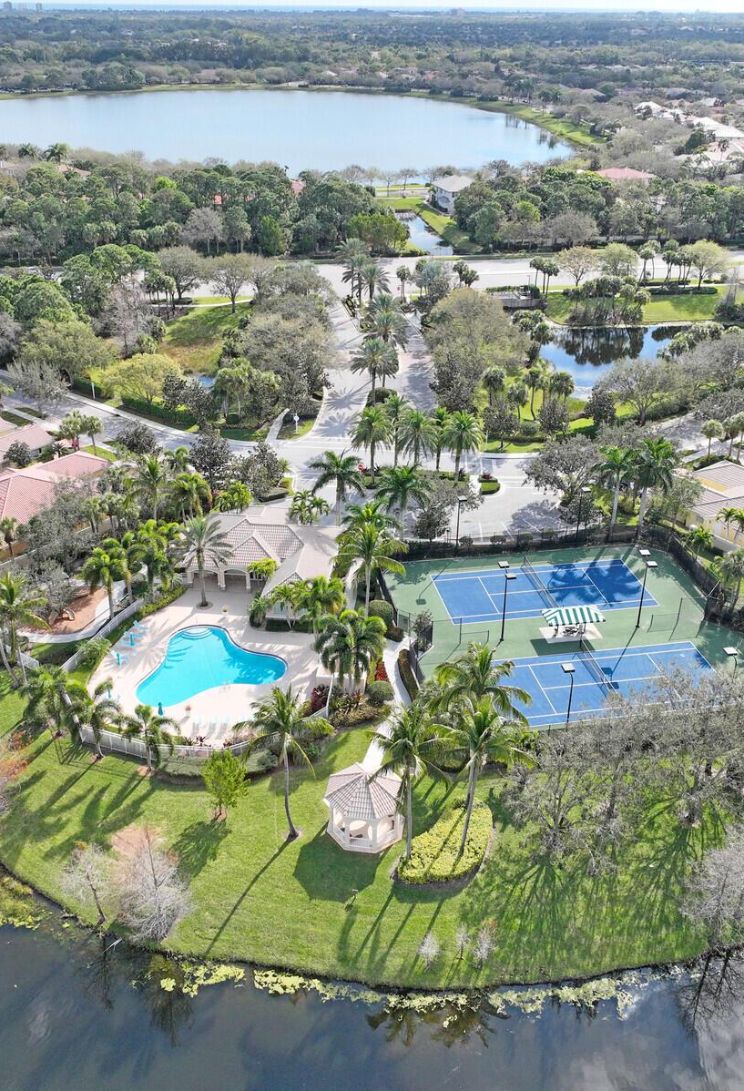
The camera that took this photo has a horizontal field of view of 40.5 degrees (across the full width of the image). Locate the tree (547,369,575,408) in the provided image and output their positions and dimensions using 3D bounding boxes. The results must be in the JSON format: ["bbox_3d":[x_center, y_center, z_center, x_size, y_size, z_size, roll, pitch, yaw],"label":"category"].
[{"bbox_3d":[31.374,-24.989,165.131,4.300,7.600,4.300,1,28,0],"label":"tree"}]

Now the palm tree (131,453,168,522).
[{"bbox_3d":[-27.848,-6.829,127.100,5.800,10.200,5.800,1,28,0],"label":"palm tree"}]

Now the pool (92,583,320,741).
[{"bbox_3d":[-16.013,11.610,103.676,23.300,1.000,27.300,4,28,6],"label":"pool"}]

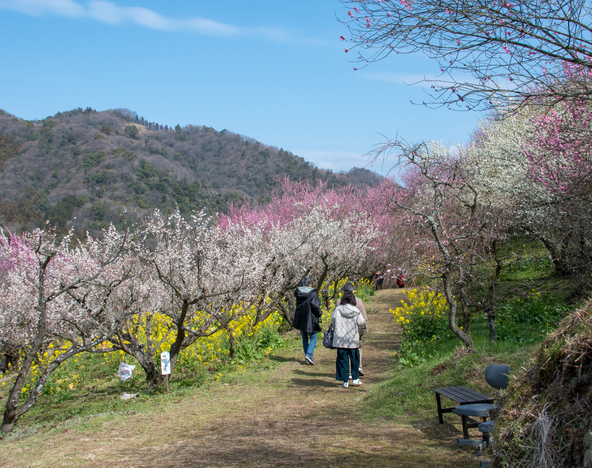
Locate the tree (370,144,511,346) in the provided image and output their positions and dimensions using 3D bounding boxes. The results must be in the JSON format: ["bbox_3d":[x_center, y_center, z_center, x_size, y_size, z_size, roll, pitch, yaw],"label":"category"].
[{"bbox_3d":[2.687,0.212,16.200,2.500,3.750,2.400,-2,-2,0],"label":"tree"}]

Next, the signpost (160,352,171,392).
[{"bbox_3d":[-2.216,2.335,14.900,0.170,0.710,0.050,-2,-2,-11],"label":"signpost"}]

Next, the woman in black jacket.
[{"bbox_3d":[0.216,1.636,16.500,0.540,1.660,0.480,-2,-2,9],"label":"woman in black jacket"}]

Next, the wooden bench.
[{"bbox_3d":[2.020,2.135,10.520,0.400,0.420,1.300,-4,-3,-5],"label":"wooden bench"}]

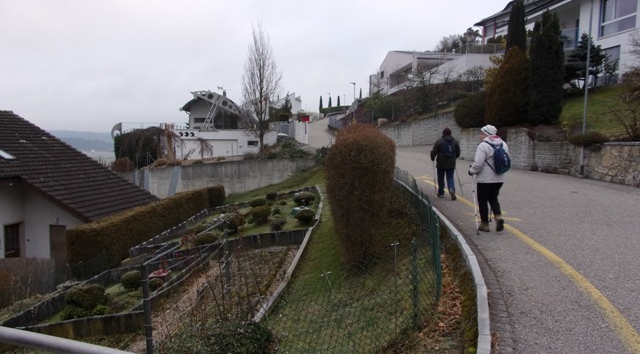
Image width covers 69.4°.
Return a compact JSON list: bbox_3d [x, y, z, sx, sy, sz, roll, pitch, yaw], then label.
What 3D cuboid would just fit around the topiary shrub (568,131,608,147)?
[{"bbox_3d":[8.830,-1.233,15.200,1.300,0.525,0.900,1,4,0],"label":"topiary shrub"}]

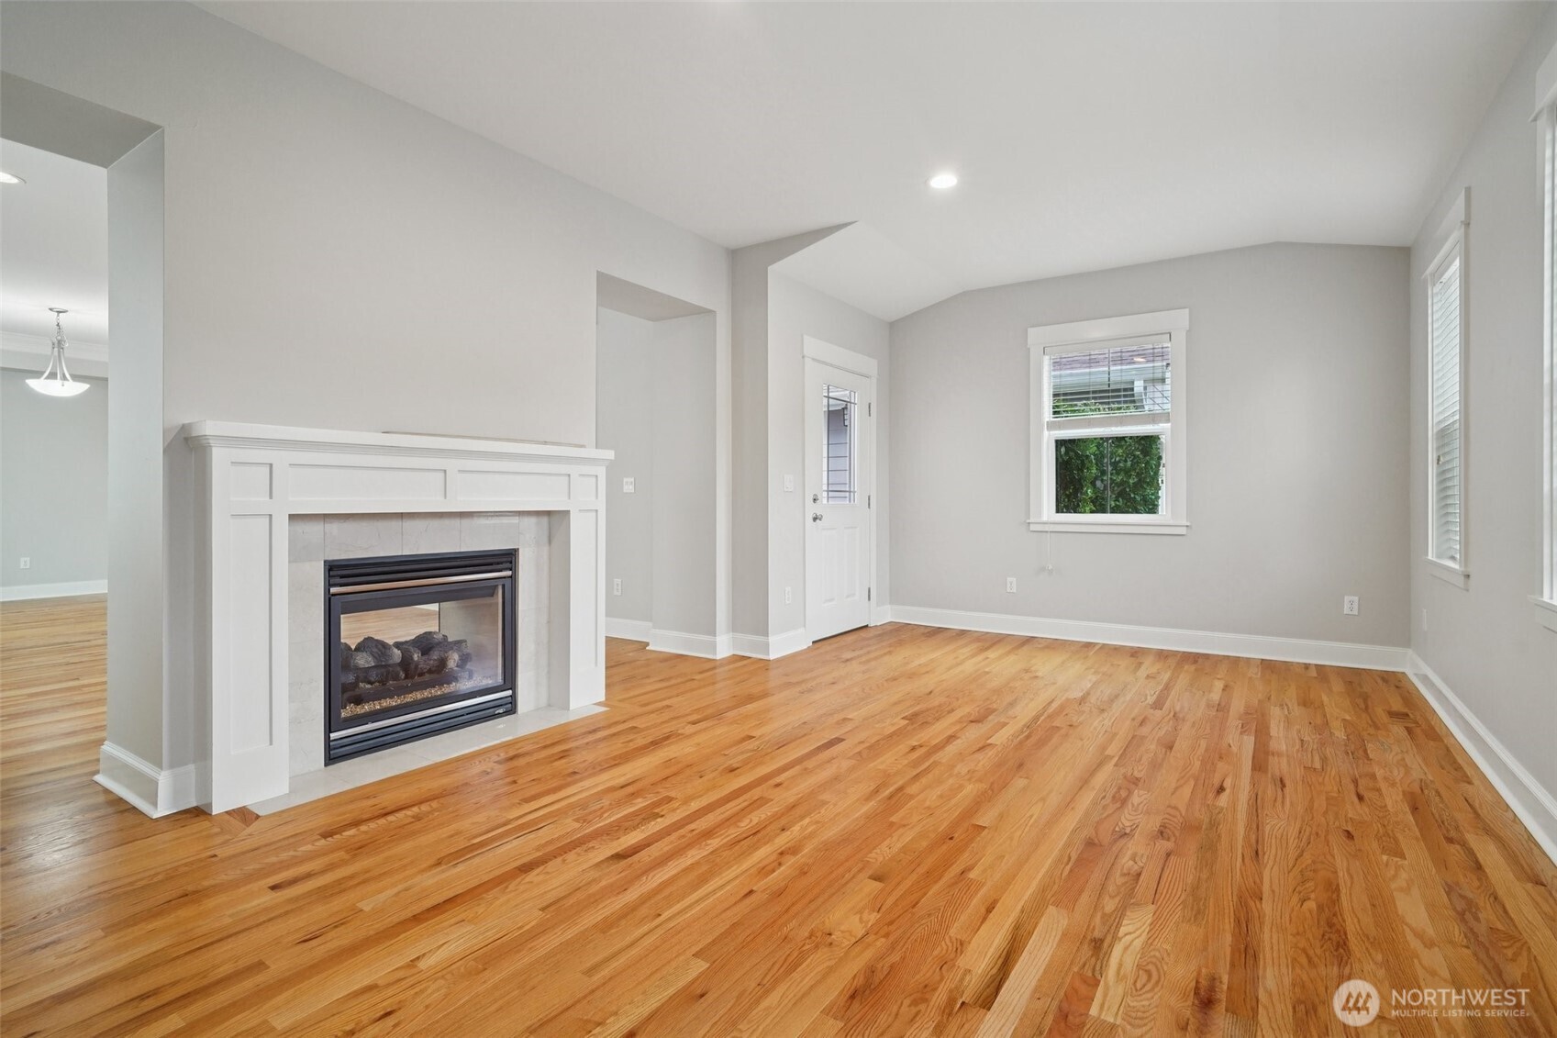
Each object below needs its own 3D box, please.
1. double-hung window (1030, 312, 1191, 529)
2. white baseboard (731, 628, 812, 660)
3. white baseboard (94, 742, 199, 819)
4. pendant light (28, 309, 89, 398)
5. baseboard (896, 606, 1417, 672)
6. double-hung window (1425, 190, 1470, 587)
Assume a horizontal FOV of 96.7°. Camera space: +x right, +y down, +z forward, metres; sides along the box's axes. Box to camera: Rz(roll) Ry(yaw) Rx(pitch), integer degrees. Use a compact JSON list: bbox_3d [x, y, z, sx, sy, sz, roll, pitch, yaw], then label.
[{"bbox_3d":[2.449,-0.690,5.192,1.090,1.615,0.100,0,1,32],"label":"double-hung window"},{"bbox_3d":[-0.053,0.861,4.886,0.293,0.150,0.474,1,1,36],"label":"white baseboard"},{"bbox_3d":[-2.333,0.923,2.541,0.656,0.150,0.150,0,1,32],"label":"white baseboard"},{"bbox_3d":[-6.215,-1.445,5.976,0.384,0.777,0.384,0,1,32],"label":"pendant light"},{"bbox_3d":[2.456,0.853,5.176,3.432,0.150,0.030,0,1,32],"label":"baseboard"},{"bbox_3d":[3.237,-0.562,3.330,0.100,1.696,1.040,1,1,36],"label":"double-hung window"}]

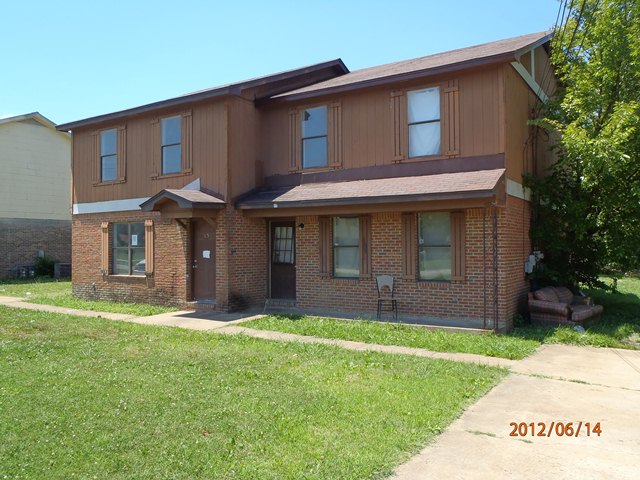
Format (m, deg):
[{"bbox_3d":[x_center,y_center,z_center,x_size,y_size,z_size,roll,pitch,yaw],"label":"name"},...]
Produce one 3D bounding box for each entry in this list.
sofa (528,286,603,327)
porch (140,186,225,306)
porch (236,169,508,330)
[{"bbox_3d":[5.569,1.442,11.743,1.720,0.790,0.900,0,0,-42],"label":"sofa"},{"bbox_3d":[-3.240,0.208,12.463,1.800,2.910,1.130,-1,0,34],"label":"porch"},{"bbox_3d":[0.881,0.188,11.482,6.150,3.150,1.100,-1,0,34],"label":"porch"}]

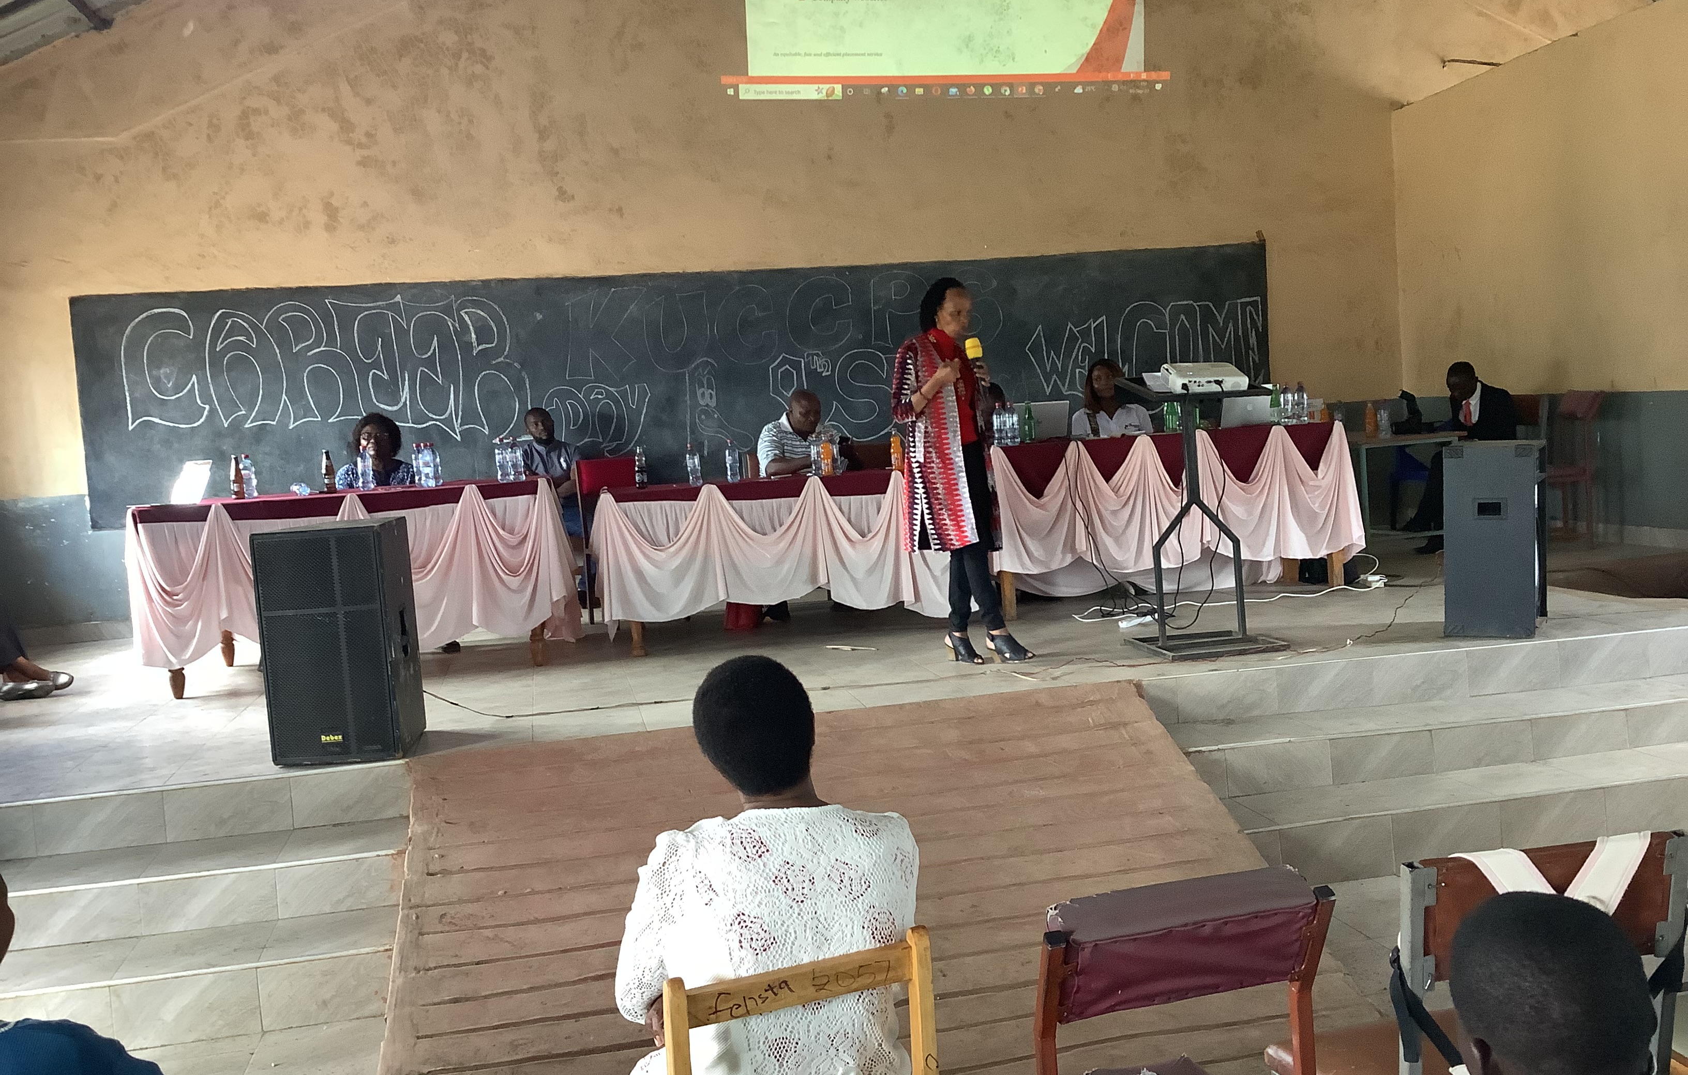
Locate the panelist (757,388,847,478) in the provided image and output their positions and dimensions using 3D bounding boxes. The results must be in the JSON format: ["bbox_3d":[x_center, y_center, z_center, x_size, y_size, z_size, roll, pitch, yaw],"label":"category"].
[{"bbox_3d":[-0.193,-0.183,8.037,0.530,1.200,0.740,-6,5,-28],"label":"panelist"}]

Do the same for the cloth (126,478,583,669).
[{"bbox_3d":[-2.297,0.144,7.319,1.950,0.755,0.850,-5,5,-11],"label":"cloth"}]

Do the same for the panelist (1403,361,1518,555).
[{"bbox_3d":[3.705,-0.479,8.986,0.720,1.130,0.500,-6,5,-23],"label":"panelist"}]

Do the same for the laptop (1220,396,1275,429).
[{"bbox_3d":[2.137,-0.682,7.983,0.315,0.205,0.270,-5,5,-11],"label":"laptop"}]

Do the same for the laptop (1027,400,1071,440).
[{"bbox_3d":[0.976,-0.590,7.772,0.325,0.210,0.260,-5,5,-11],"label":"laptop"}]

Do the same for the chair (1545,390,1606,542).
[{"bbox_3d":[4.197,-0.395,8.937,0.500,0.905,0.420,-4,5,-5],"label":"chair"}]

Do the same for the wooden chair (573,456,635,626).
[{"bbox_3d":[-1.173,0.018,8.270,0.420,0.900,0.500,-7,5,-31],"label":"wooden chair"}]

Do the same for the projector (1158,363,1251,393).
[{"bbox_3d":[1.497,-0.664,6.300,0.310,0.080,0.250,-4,19,-1],"label":"projector"}]

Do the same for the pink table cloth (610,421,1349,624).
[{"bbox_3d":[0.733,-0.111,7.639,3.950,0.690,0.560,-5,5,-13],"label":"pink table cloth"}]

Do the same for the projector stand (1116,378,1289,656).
[{"bbox_3d":[1.463,-0.100,6.256,0.550,1.120,0.540,-5,5,-11],"label":"projector stand"}]

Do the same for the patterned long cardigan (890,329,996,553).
[{"bbox_3d":[0.425,-0.410,6.410,0.340,0.940,0.440,0,6,40],"label":"patterned long cardigan"}]

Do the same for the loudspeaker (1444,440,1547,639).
[{"bbox_3d":[2.720,0.003,6.290,0.340,0.770,0.430,-1,5,31],"label":"loudspeaker"}]

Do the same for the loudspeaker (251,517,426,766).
[{"bbox_3d":[-1.810,0.361,5.460,0.430,0.805,0.475,-4,5,-6],"label":"loudspeaker"}]

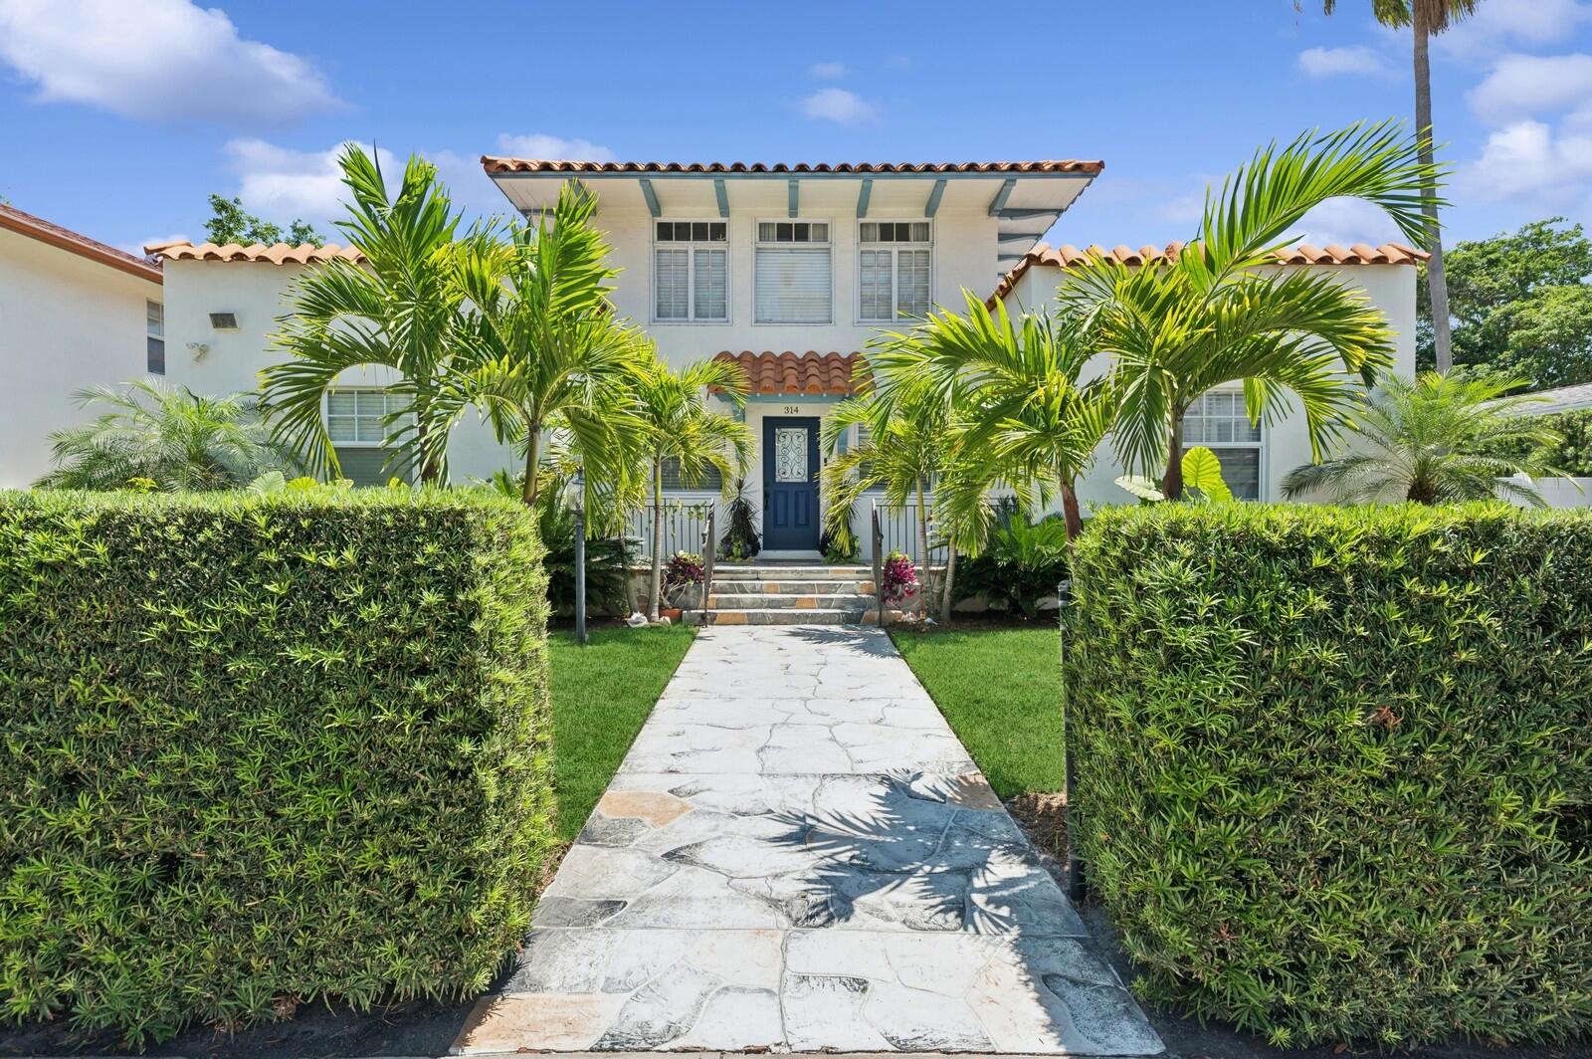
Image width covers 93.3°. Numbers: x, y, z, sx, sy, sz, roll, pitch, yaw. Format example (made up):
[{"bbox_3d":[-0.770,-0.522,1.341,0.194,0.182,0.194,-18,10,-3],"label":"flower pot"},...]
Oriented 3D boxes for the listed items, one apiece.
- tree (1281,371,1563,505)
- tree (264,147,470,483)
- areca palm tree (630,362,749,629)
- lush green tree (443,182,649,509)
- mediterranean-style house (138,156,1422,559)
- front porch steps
[{"bbox_3d":[5.600,0.000,6.800,2.500,2.800,2.400,0,1,0],"label":"tree"},{"bbox_3d":[-2.800,-0.450,4.950,1.550,4.000,1.600,0,1,0],"label":"tree"},{"bbox_3d":[-1.420,-0.500,9.850,1.700,3.400,1.700,0,1,0],"label":"areca palm tree"},{"bbox_3d":[-1.640,-0.330,4.950,1.450,3.800,1.500,0,1,0],"label":"lush green tree"},{"bbox_3d":[-0.200,-2.400,14.800,16.600,7.000,10.800,0,1,0],"label":"mediterranean-style house"},{"bbox_3d":[-0.160,0.870,10.150,2.500,0.720,1.200,0,1,0],"label":"front porch steps"}]

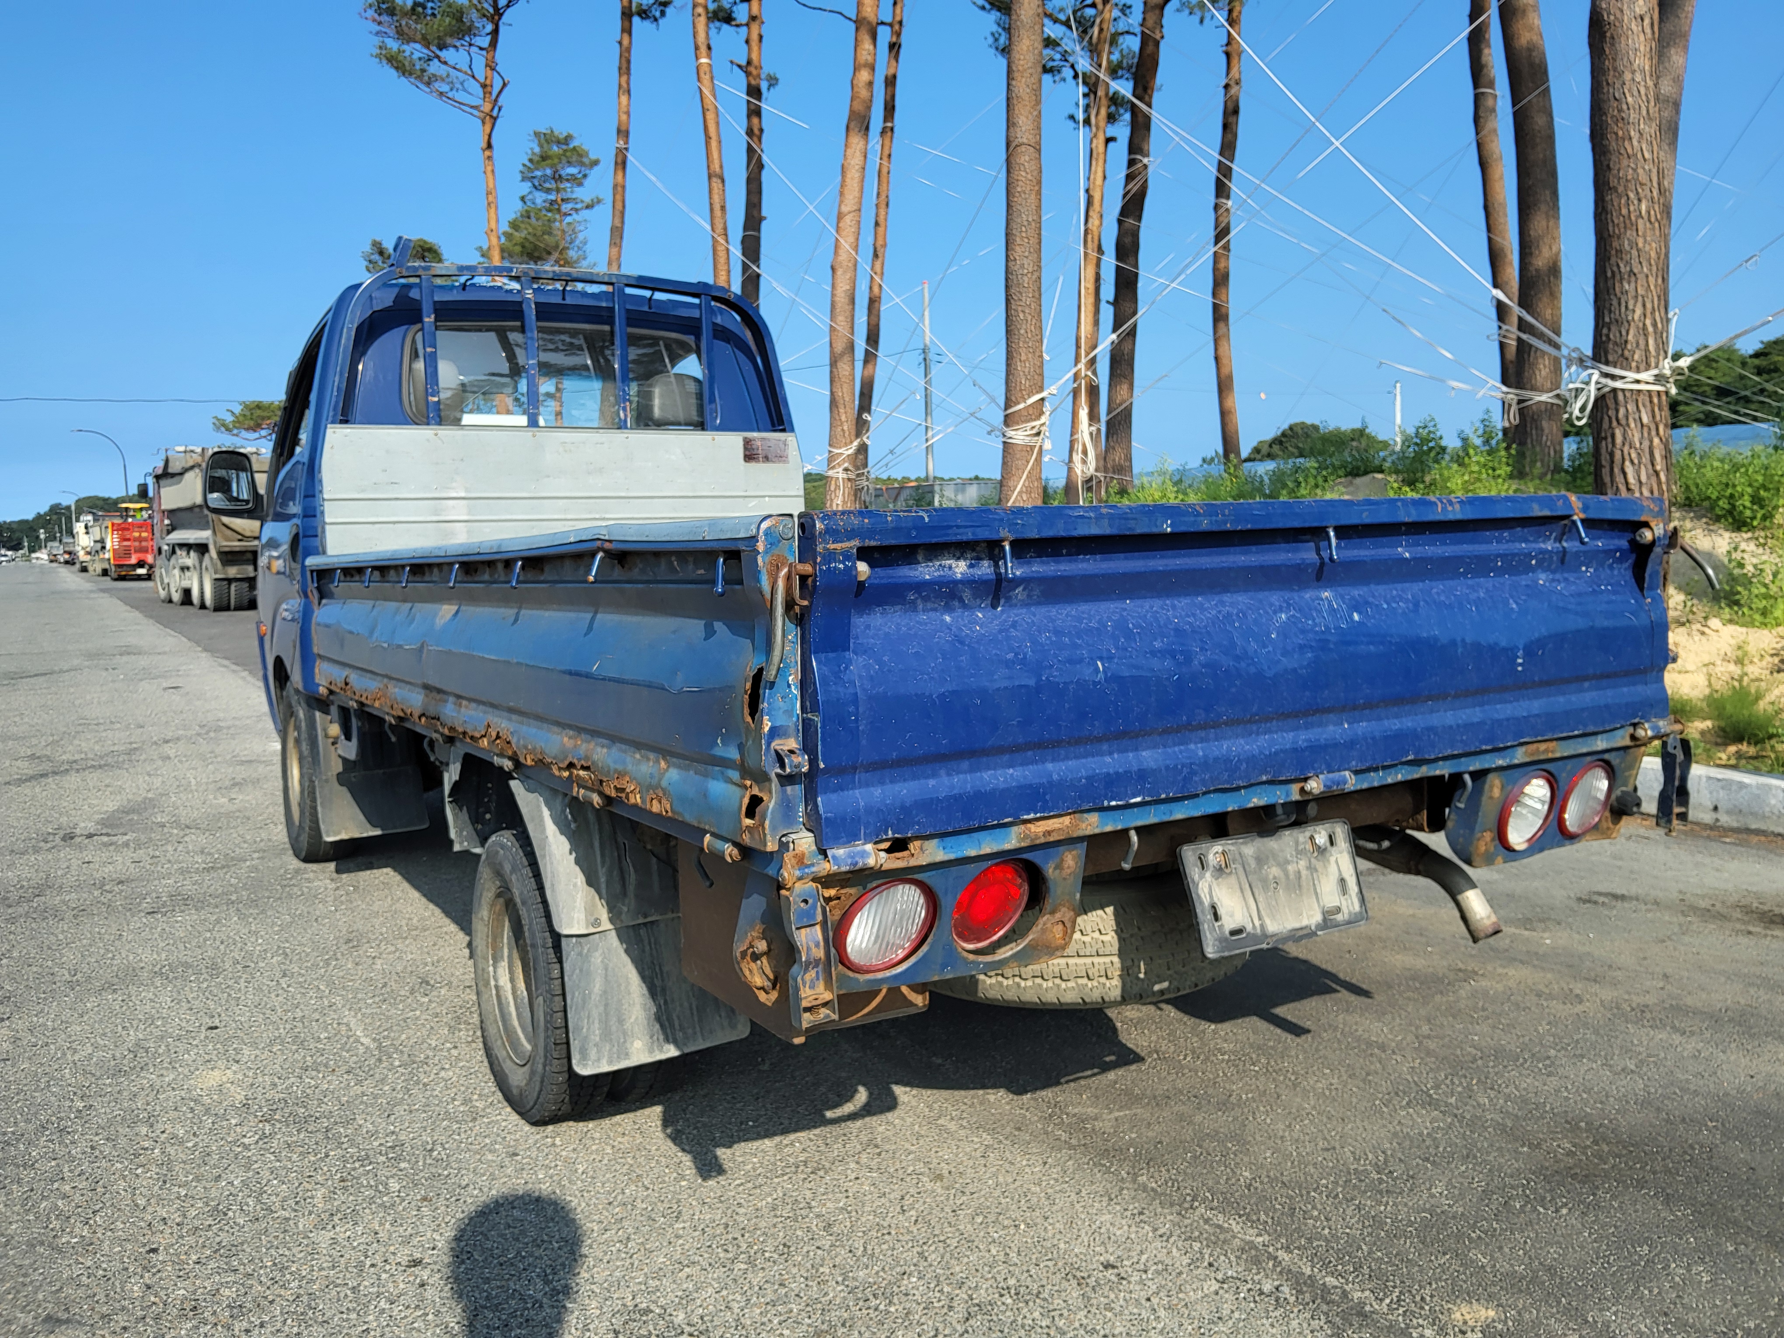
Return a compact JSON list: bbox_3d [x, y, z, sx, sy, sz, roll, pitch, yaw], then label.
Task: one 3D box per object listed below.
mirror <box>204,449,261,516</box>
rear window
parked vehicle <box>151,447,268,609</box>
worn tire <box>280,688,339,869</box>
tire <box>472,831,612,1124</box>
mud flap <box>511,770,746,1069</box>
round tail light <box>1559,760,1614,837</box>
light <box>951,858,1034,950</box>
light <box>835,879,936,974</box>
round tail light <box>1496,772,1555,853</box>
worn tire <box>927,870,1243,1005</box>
[{"bbox_3d":[-2.508,-0.717,5.109,0.190,0.240,0.100,-6,7,-41],"label":"mirror"},{"bbox_3d":[-1.108,-0.969,4.586,1.070,0.390,0.060,-5,7,-31],"label":"rear window"},{"bbox_3d":[-14.037,-3.048,28.928,2.500,3.300,8.800,-5,7,-34],"label":"parked vehicle"},{"bbox_3d":[-2.062,0.359,4.883,0.195,0.650,0.650,-5,7,-31],"label":"worn tire"},{"bbox_3d":[-0.686,0.588,2.653,0.150,0.565,0.565,-5,7,-31],"label":"tire"},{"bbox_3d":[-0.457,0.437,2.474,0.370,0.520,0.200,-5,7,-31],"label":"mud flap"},{"bbox_3d":[1.164,0.224,2.266,0.137,0.137,0.050,-5,20,-31],"label":"round tail light"},{"bbox_3d":[0.115,0.289,1.639,0.125,0.125,0.050,-5,21,-35],"label":"light"},{"bbox_3d":[-0.012,0.297,1.563,0.134,0.134,0.050,-5,20,-31],"label":"light"},{"bbox_3d":[1.027,0.232,2.184,0.137,0.137,0.050,-5,20,-31],"label":"round tail light"},{"bbox_3d":[0.301,0.399,2.372,0.650,0.190,0.650,-1,6,0],"label":"worn tire"}]

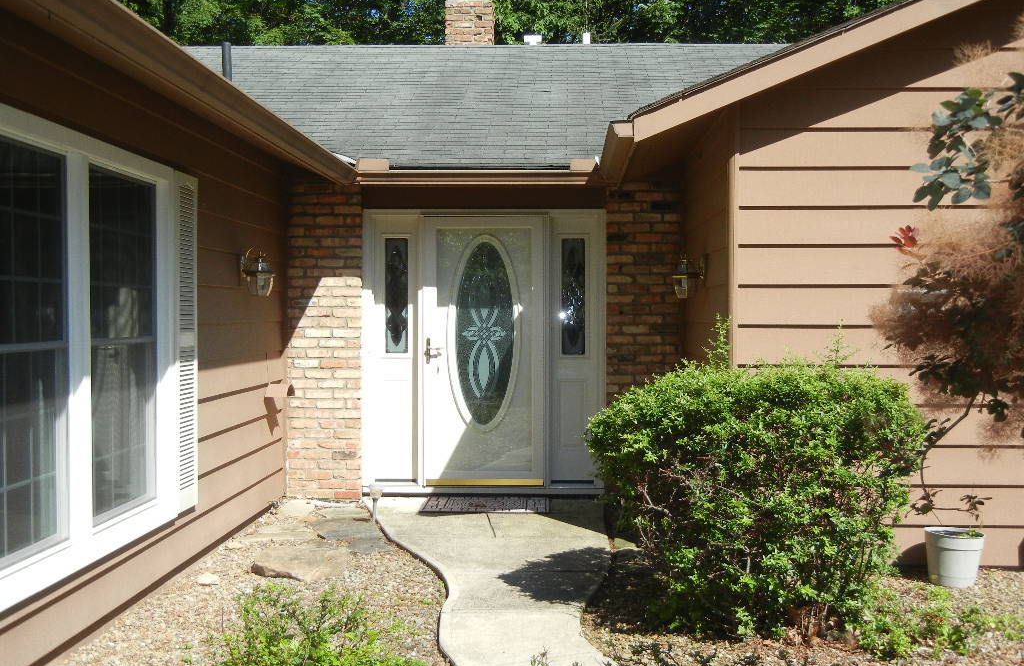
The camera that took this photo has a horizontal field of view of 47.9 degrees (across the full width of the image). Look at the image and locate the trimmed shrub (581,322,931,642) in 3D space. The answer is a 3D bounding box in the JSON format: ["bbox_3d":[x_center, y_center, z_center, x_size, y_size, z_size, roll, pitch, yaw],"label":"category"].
[{"bbox_3d":[1.091,0.654,5.150,1.480,1.340,1.250,0,1,2],"label":"trimmed shrub"}]

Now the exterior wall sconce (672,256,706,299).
[{"bbox_3d":[1.123,-0.366,7.313,0.205,0.305,0.175,0,1,2],"label":"exterior wall sconce"}]

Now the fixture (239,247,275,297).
[{"bbox_3d":[-1.592,-0.377,7.248,0.200,0.315,0.175,0,1,2],"label":"fixture"}]

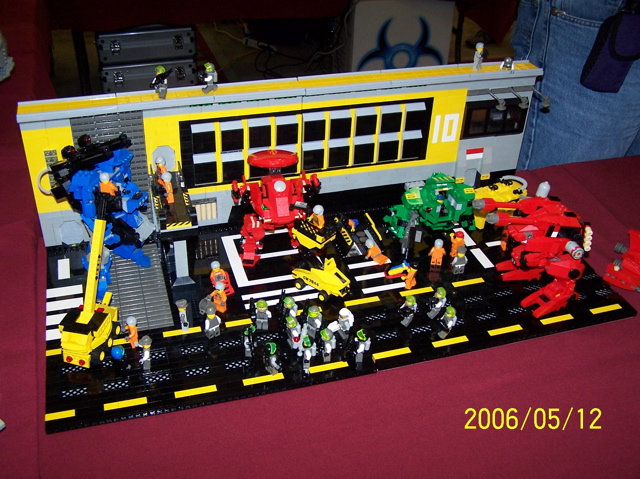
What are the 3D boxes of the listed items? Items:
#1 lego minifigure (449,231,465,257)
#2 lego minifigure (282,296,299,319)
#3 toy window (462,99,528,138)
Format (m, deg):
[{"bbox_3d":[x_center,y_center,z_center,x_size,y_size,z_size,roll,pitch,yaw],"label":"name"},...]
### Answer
[{"bbox_3d":[0.199,0.009,1.022,0.024,0.040,0.015,-11,37,-19],"label":"lego minifigure"},{"bbox_3d":[-0.038,0.091,0.886,0.024,0.041,0.018,31,44,34],"label":"lego minifigure"},{"bbox_3d":[0.278,-0.195,1.120,0.110,0.064,0.012,-8,36,-15],"label":"toy window"}]

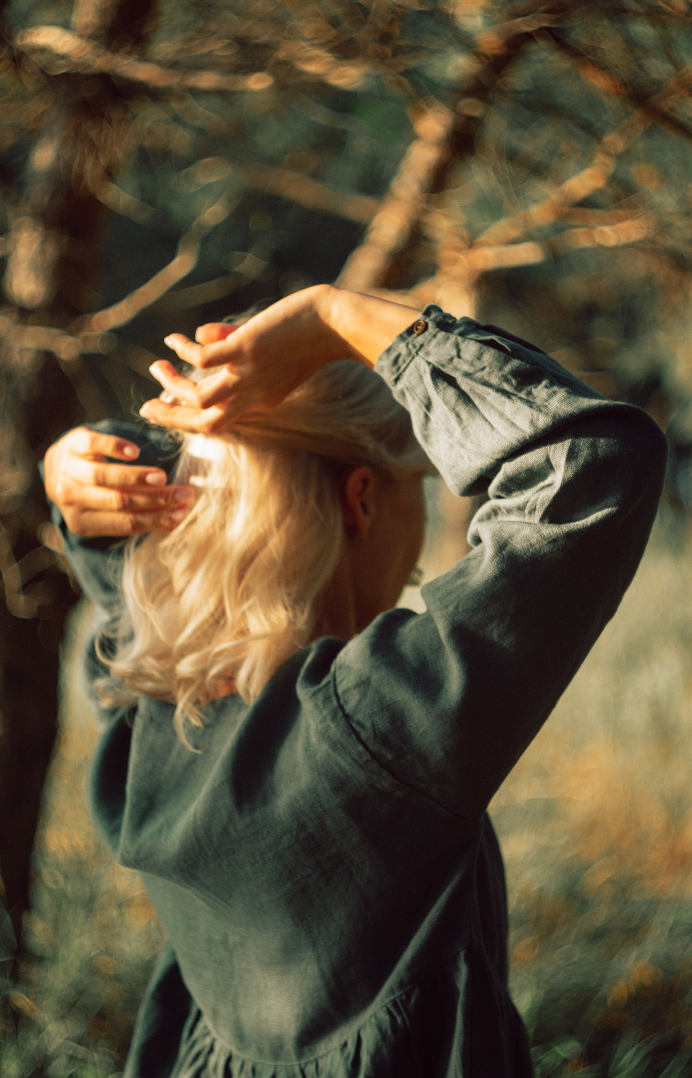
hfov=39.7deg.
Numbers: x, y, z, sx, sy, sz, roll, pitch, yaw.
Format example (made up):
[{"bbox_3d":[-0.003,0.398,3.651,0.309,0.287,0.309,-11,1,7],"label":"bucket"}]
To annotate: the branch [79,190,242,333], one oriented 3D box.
[{"bbox_3d":[-0.504,-0.753,2.600,0.441,0.389,0.200,0,3,0],"label":"branch"}]

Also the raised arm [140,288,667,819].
[{"bbox_3d":[0.050,0.013,0.840,0.453,0.457,0.240,0,3,0],"label":"raised arm"}]

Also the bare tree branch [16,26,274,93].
[{"bbox_3d":[-0.545,-1.301,2.600,0.702,0.183,0.220,0,3,0],"label":"bare tree branch"}]

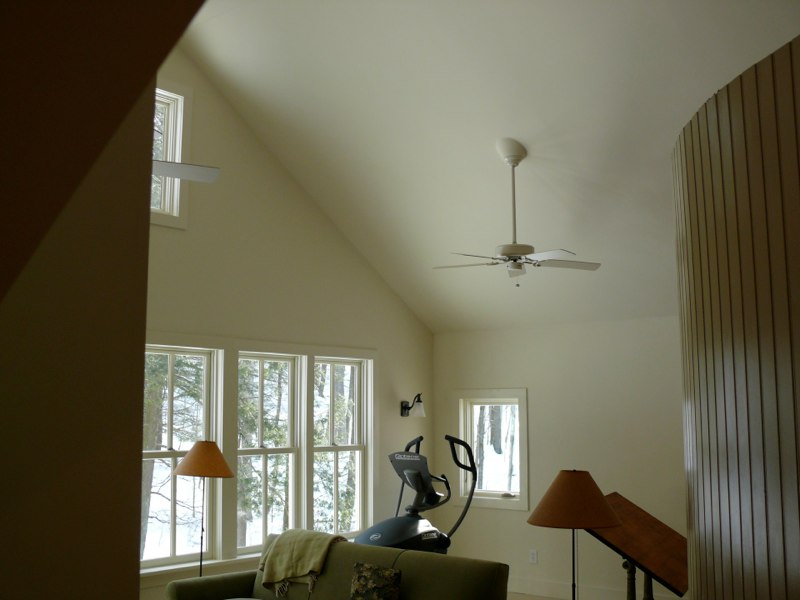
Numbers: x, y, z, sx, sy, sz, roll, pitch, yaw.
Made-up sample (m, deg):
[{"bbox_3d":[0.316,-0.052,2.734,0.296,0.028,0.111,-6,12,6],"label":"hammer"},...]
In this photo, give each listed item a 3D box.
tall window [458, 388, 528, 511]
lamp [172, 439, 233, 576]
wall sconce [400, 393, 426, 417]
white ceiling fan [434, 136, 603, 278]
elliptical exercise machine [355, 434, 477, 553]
[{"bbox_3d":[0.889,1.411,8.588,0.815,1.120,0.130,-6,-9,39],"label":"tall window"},{"bbox_3d":[-1.299,1.663,5.916,0.405,1.457,0.405,0,-7,0],"label":"lamp"},{"bbox_3d":[0.144,1.006,8.606,0.235,0.225,0.140,-6,-9,39],"label":"wall sconce"},{"bbox_3d":[0.829,-0.679,6.614,1.280,1.032,1.250,0,-7,0],"label":"white ceiling fan"},{"bbox_3d":[0.201,1.819,7.233,0.760,1.467,1.650,-6,-9,39],"label":"elliptical exercise machine"}]

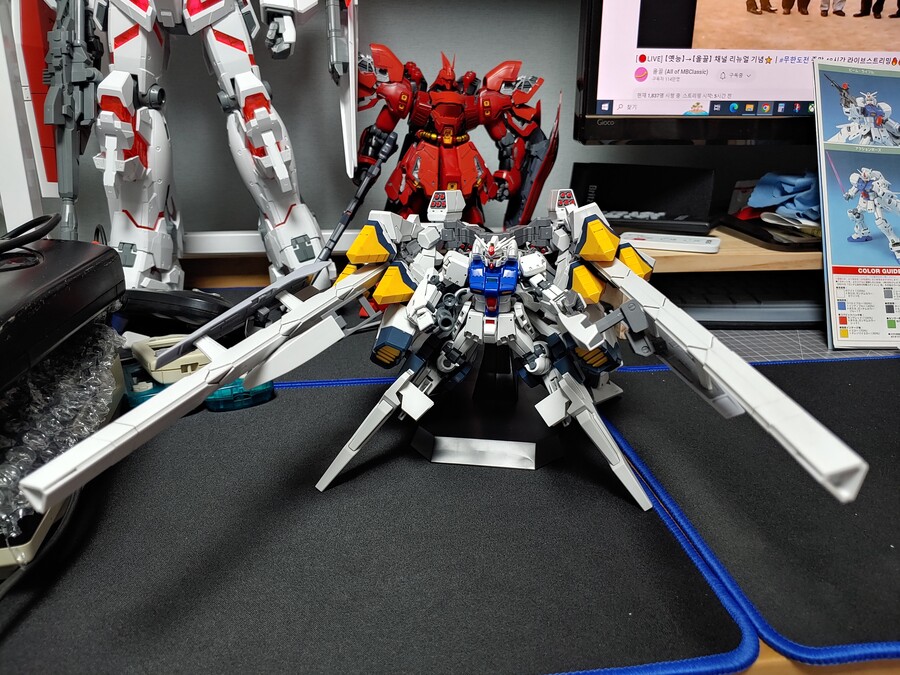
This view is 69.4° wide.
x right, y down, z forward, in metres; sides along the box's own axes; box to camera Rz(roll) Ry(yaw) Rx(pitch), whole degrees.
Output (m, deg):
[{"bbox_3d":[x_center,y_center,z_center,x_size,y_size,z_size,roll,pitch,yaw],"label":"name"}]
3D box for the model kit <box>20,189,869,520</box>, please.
[{"bbox_3d":[0.013,0.004,0.360,0.295,0.150,0.315,2,19,7],"label":"model kit"}]

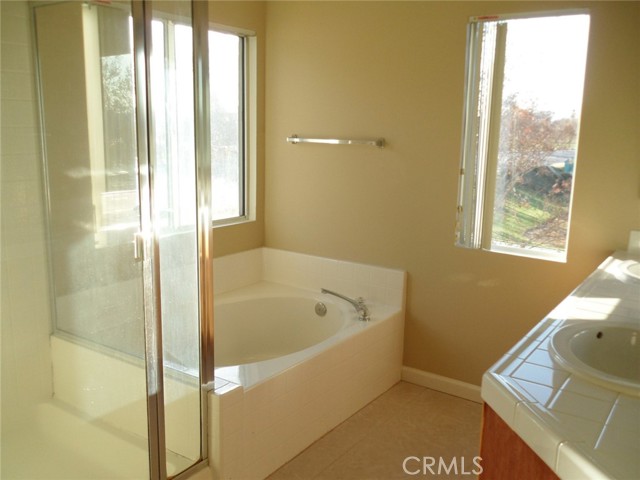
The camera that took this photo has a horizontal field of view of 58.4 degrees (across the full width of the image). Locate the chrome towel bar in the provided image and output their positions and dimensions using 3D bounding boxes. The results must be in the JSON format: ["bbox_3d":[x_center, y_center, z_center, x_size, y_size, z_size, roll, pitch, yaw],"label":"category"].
[{"bbox_3d":[0.077,-0.593,3.443,0.678,0.055,0.075,9,13,34],"label":"chrome towel bar"}]

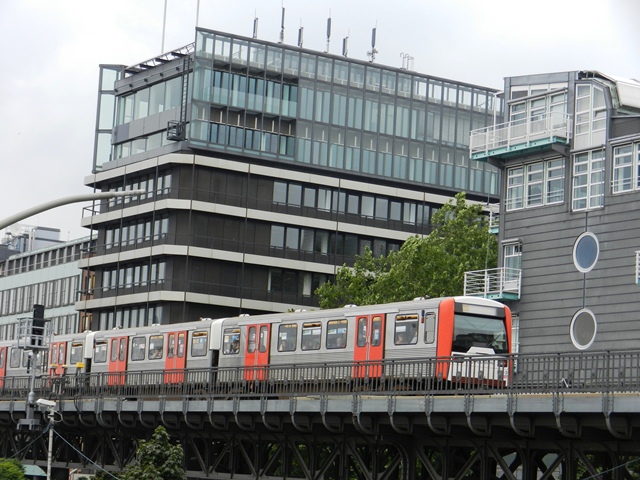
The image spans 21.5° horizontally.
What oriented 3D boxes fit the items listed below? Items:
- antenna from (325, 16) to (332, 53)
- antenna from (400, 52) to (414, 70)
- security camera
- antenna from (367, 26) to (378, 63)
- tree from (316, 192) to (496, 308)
[{"bbox_3d":[0.663,-15.646,128.222,0.360,2.750,0.360,3,-7,0],"label":"antenna"},{"bbox_3d":[6.865,-14.005,132.004,0.800,1.250,0.700,8,-9,-31],"label":"antenna"},{"bbox_3d":[-5.202,3.106,32.000,0.360,0.120,0.130,7,-6,16],"label":"security camera"},{"bbox_3d":[4.066,-15.062,130.296,0.750,2.650,0.500,0,-8,21],"label":"antenna"},{"bbox_3d":[5.535,6.662,83.000,11.500,18.000,10.500,2,-7,6],"label":"tree"}]

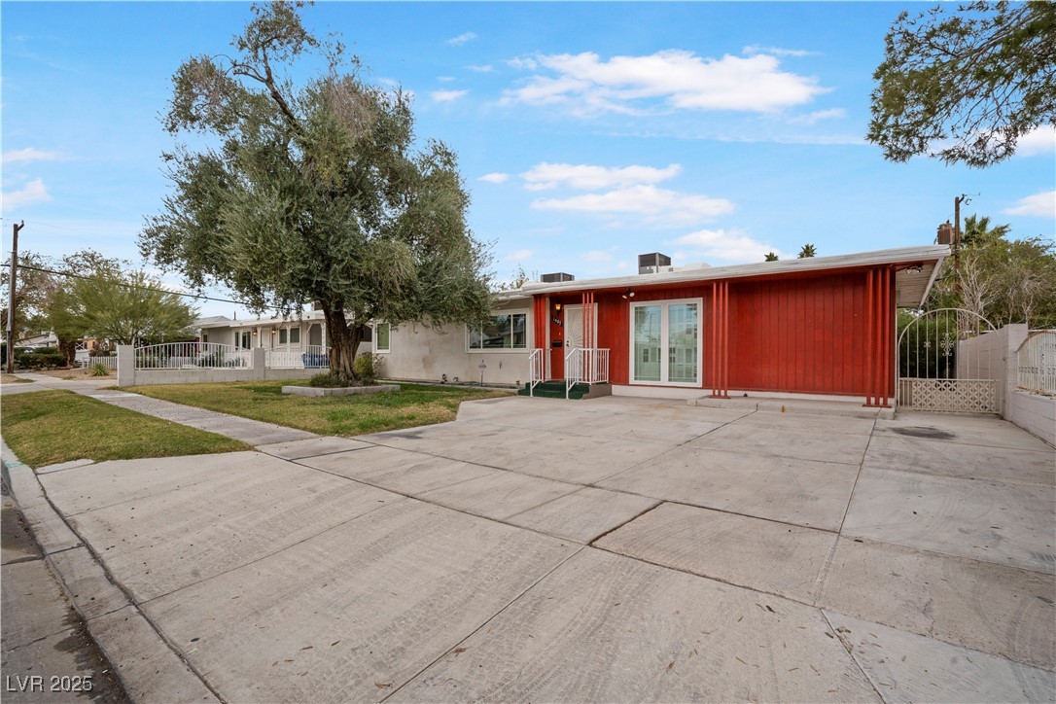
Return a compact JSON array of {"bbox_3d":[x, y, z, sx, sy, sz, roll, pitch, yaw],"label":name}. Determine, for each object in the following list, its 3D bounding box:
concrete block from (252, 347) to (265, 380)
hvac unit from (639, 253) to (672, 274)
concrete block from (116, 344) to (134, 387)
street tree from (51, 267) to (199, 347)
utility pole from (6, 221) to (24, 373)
[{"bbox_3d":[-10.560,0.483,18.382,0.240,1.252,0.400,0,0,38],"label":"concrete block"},{"bbox_3d":[4.235,-2.686,15.655,0.680,0.950,1.120,0,0,38],"label":"hvac unit"},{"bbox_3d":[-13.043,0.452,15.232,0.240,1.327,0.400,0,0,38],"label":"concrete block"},{"bbox_3d":[-21.524,-1.692,25.000,6.000,5.785,6.000,0,0,38],"label":"street tree"},{"bbox_3d":[-28.976,-3.097,26.500,0.420,8.632,0.350,1,0,38],"label":"utility pole"}]

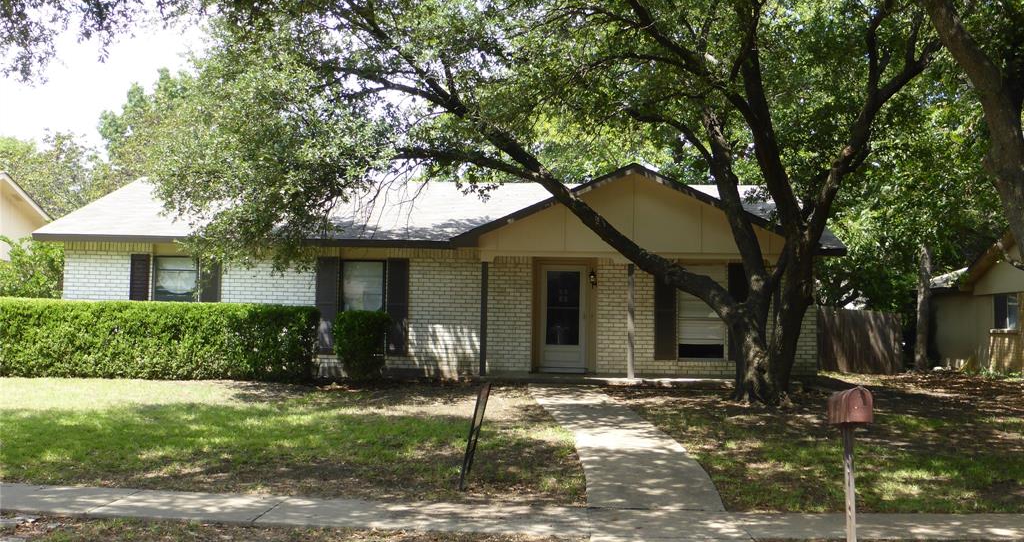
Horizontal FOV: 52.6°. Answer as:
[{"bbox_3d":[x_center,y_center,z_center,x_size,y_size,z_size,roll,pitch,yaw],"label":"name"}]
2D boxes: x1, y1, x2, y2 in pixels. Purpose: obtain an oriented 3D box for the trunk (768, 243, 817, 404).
[{"bbox_3d":[4.421,0.843,16.400,0.632,2.441,0.600,1,-3,2],"label":"trunk"}]

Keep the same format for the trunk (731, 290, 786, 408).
[{"bbox_3d":[3.841,1.226,16.300,0.722,1.767,0.700,1,-3,2],"label":"trunk"}]

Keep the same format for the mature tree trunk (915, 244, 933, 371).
[{"bbox_3d":[12.119,1.073,30.500,0.420,3.737,0.420,1,-3,2],"label":"mature tree trunk"}]

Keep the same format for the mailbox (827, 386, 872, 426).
[{"bbox_3d":[2.095,0.845,6.450,0.168,0.224,0.480,1,-7,3],"label":"mailbox"}]

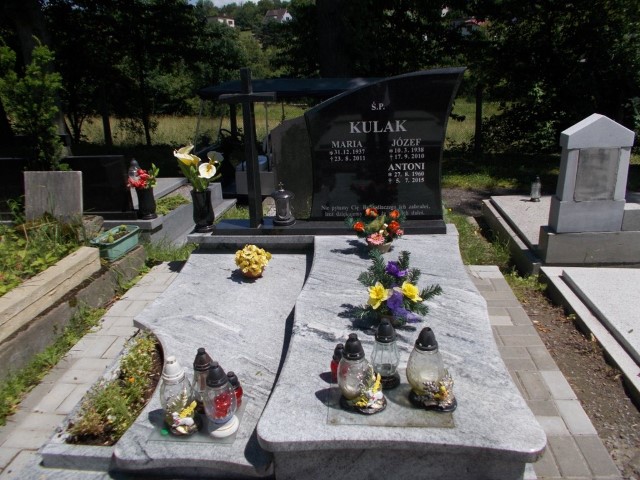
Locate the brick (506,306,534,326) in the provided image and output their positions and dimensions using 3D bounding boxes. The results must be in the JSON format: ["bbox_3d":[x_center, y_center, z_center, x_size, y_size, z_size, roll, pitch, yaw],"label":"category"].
[{"bbox_3d":[1.136,0.468,2.757,0.100,0.060,0.200,0,22,6],"label":"brick"}]

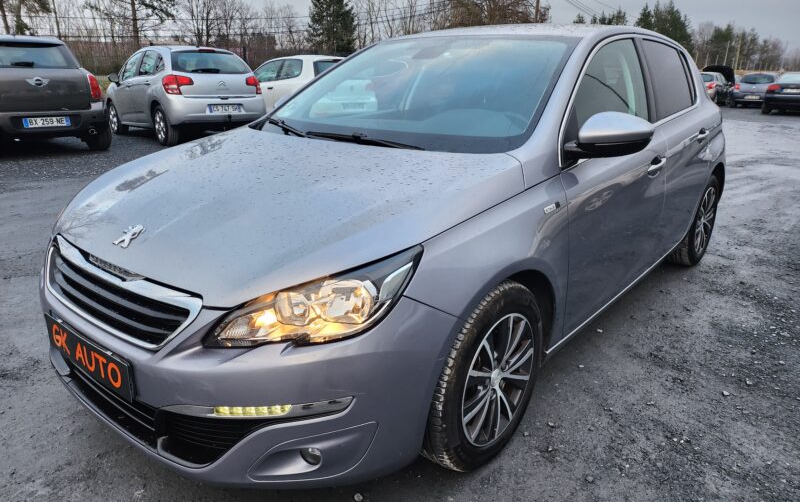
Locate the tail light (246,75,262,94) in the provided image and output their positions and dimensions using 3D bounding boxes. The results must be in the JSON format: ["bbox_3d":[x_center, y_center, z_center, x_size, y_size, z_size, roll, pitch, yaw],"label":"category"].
[{"bbox_3d":[-2.365,-2.672,8.930,0.370,0.290,0.300,-14,22,-38],"label":"tail light"}]

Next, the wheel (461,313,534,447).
[{"bbox_3d":[0.268,0.394,1.782,0.150,0.435,0.435,14,22,38],"label":"wheel"}]

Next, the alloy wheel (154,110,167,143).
[{"bbox_3d":[-3.689,-1.960,8.710,0.190,0.480,0.480,-14,22,-40],"label":"alloy wheel"}]

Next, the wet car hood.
[{"bbox_3d":[-0.494,-0.200,1.946,1.500,0.230,1.080,15,37,38],"label":"wet car hood"}]

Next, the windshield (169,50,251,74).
[{"bbox_3d":[-2.899,-2.921,8.667,1.260,0.370,0.160,-14,-12,-40],"label":"windshield"}]

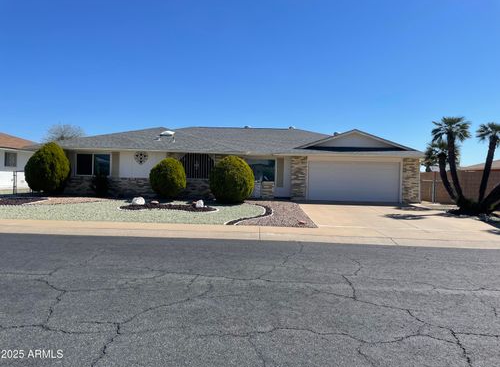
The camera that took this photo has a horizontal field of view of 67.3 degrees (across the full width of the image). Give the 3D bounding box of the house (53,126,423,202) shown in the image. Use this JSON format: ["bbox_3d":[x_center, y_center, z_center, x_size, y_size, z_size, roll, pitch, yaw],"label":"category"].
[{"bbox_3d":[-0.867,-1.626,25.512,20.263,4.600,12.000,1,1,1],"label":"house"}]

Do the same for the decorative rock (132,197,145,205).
[{"bbox_3d":[-4.588,0.724,15.500,0.524,0.334,0.446,1,1,0],"label":"decorative rock"}]

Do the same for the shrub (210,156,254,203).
[{"bbox_3d":[-0.870,-0.204,18.500,2.183,2.281,2.183,1,1,0],"label":"shrub"}]

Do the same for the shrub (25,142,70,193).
[{"bbox_3d":[-10.239,-0.784,19.000,2.312,2.581,2.312,1,1,0],"label":"shrub"}]

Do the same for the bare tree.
[{"bbox_3d":[-18.772,-2.935,38.000,4.250,6.173,4.250,1,1,0],"label":"bare tree"}]

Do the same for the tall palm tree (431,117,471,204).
[{"bbox_3d":[9.862,-1.066,18.400,1.985,4.386,1.985,1,1,0],"label":"tall palm tree"}]

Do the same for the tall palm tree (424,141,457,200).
[{"bbox_3d":[9.499,-0.548,18.700,1.768,3.137,1.768,1,1,0],"label":"tall palm tree"}]

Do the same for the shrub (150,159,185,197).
[{"bbox_3d":[-4.236,-0.297,19.400,1.912,2.041,1.912,1,1,0],"label":"shrub"}]

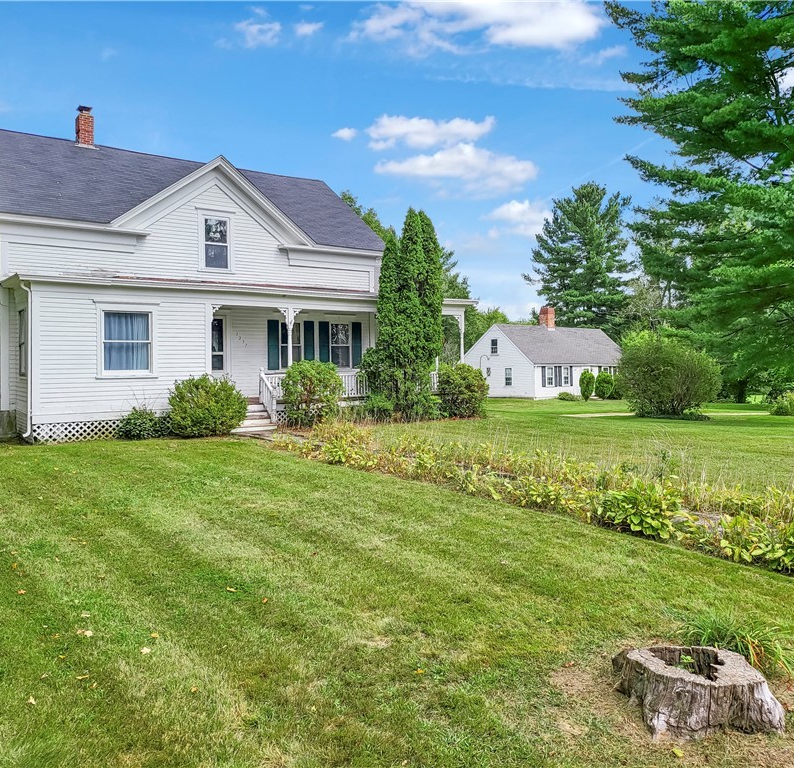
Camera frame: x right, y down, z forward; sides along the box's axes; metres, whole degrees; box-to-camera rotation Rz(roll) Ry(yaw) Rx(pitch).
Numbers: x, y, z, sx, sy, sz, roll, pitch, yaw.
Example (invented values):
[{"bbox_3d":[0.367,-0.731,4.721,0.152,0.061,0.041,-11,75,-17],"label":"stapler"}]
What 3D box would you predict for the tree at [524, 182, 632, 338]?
[{"bbox_3d":[18.304,-9.789,72.192,11.000,21.299,11.000,-1,1,14],"label":"tree"}]

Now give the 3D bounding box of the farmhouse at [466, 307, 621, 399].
[{"bbox_3d":[12.068,-2.571,55.545,13.380,6.810,7.920,-2,1,-39],"label":"farmhouse"}]

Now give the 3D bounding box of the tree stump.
[{"bbox_3d":[1.370,1.355,3.240,0.680,0.220,0.620,-1,1,23],"label":"tree stump"}]

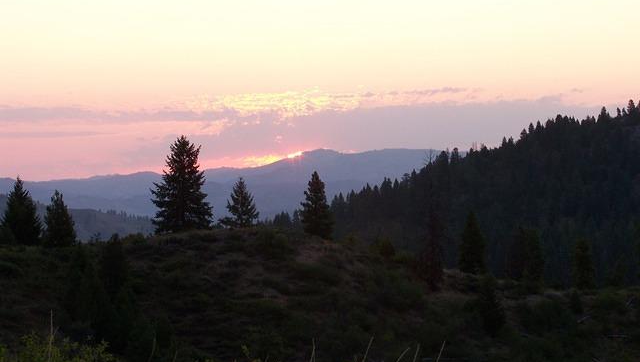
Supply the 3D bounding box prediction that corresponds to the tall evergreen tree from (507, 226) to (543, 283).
[{"bbox_3d":[23.160,8.280,175.000,4.200,6.600,4.000,0,0,0],"label":"tall evergreen tree"}]

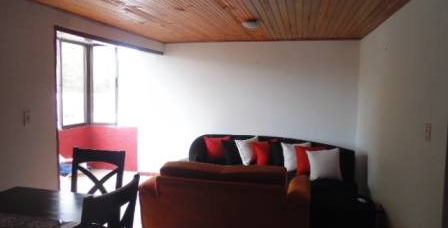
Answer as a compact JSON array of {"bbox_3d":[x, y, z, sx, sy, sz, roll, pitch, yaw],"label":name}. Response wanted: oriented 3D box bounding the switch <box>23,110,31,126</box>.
[{"bbox_3d":[-1.673,0.038,2.871,0.015,0.120,0.075,2,5,13],"label":"switch"}]

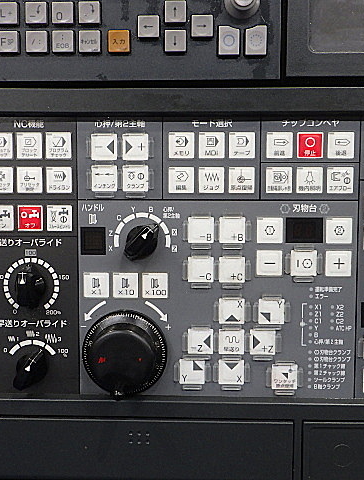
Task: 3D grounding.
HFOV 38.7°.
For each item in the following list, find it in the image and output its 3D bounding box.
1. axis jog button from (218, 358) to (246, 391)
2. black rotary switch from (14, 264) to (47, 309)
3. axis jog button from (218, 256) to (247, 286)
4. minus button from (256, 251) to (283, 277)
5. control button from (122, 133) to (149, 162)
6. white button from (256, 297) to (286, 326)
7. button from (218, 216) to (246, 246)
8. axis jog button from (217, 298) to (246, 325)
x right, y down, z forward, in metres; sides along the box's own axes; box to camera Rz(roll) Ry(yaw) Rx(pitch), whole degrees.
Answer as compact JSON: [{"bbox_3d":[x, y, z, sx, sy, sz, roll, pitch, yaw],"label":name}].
[{"bbox_3d":[0.037,0.098,0.389,0.019,0.019,0.006,0,4,1],"label":"axis jog button"},{"bbox_3d":[-0.114,0.035,0.381,0.024,0.029,0.018,0,4,1],"label":"black rotary switch"},{"bbox_3d":[0.037,0.022,0.385,0.019,0.019,0.006,0,3,2],"label":"axis jog button"},{"bbox_3d":[0.065,0.017,0.384,0.018,0.019,0.006,0,3,2],"label":"minus button"},{"bbox_3d":[-0.034,-0.069,0.388,0.019,0.019,0.008,0,3,2],"label":"control button"},{"bbox_3d":[0.068,0.054,0.393,0.019,0.019,0.008,0,3,2],"label":"white button"},{"bbox_3d":[0.038,-0.007,0.390,0.019,0.019,0.008,0,3,2],"label":"button"},{"bbox_3d":[0.037,0.053,0.386,0.019,0.019,0.006,0,4,1],"label":"axis jog button"}]

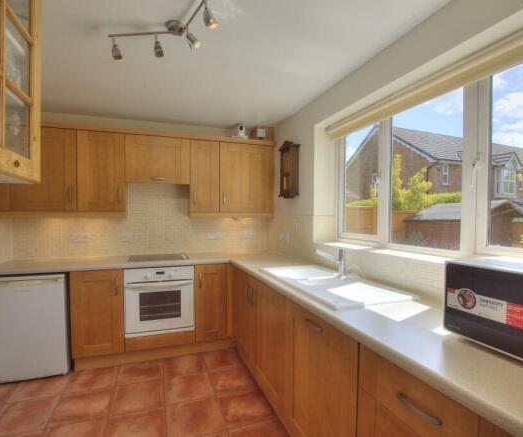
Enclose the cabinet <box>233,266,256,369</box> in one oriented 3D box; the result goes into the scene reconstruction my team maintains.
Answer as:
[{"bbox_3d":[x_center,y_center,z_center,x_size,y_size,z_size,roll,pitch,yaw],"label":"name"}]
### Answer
[{"bbox_3d":[0.112,0.801,2.424,0.570,0.723,0.700,0,-1,-19],"label":"cabinet"}]

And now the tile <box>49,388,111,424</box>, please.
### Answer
[{"bbox_3d":[-1.225,1.293,1.882,0.335,0.015,0.330,0,-1,-19],"label":"tile"}]

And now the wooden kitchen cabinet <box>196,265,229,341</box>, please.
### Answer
[{"bbox_3d":[-0.576,0.812,2.894,0.298,0.723,0.570,0,-1,-19],"label":"wooden kitchen cabinet"}]

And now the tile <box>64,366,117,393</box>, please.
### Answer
[{"bbox_3d":[-1.354,1.297,2.178,0.335,0.015,0.325,0,-1,-19],"label":"tile"}]

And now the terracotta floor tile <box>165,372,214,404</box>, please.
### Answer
[{"bbox_3d":[-0.564,1.309,2.112,0.347,0.015,0.347,0,-1,-19],"label":"terracotta floor tile"}]

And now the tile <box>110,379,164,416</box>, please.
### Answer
[{"bbox_3d":[-0.893,1.307,2.008,0.342,0.015,0.353,0,-1,-19],"label":"tile"}]

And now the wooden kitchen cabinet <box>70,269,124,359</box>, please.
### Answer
[{"bbox_3d":[-1.463,0.802,2.557,0.391,0.717,0.570,0,-1,-19],"label":"wooden kitchen cabinet"}]

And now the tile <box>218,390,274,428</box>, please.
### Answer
[{"bbox_3d":[-0.111,1.303,1.893,0.335,0.015,0.348,0,-1,-19],"label":"tile"}]

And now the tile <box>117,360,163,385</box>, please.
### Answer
[{"bbox_3d":[-1.014,1.314,2.324,0.340,0.015,0.300,0,-1,-19],"label":"tile"}]

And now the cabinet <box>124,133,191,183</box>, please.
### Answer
[{"bbox_3d":[-1.056,-0.570,2.843,0.596,0.459,0.322,0,-1,-19],"label":"cabinet"}]

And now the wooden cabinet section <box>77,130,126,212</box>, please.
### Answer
[{"bbox_3d":[-1.508,-0.430,2.645,0.389,0.722,0.320,0,1,-18],"label":"wooden cabinet section"}]

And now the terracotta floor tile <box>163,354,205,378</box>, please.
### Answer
[{"bbox_3d":[-0.679,1.315,2.428,0.348,0.015,0.315,0,-1,-19],"label":"terracotta floor tile"}]

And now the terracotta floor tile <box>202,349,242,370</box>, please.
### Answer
[{"bbox_3d":[-0.351,1.317,2.549,0.330,0.015,0.330,0,-1,-19],"label":"terracotta floor tile"}]

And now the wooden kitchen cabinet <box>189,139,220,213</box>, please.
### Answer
[{"bbox_3d":[-0.631,-0.427,2.991,0.303,0.740,0.322,0,-1,-19],"label":"wooden kitchen cabinet"}]

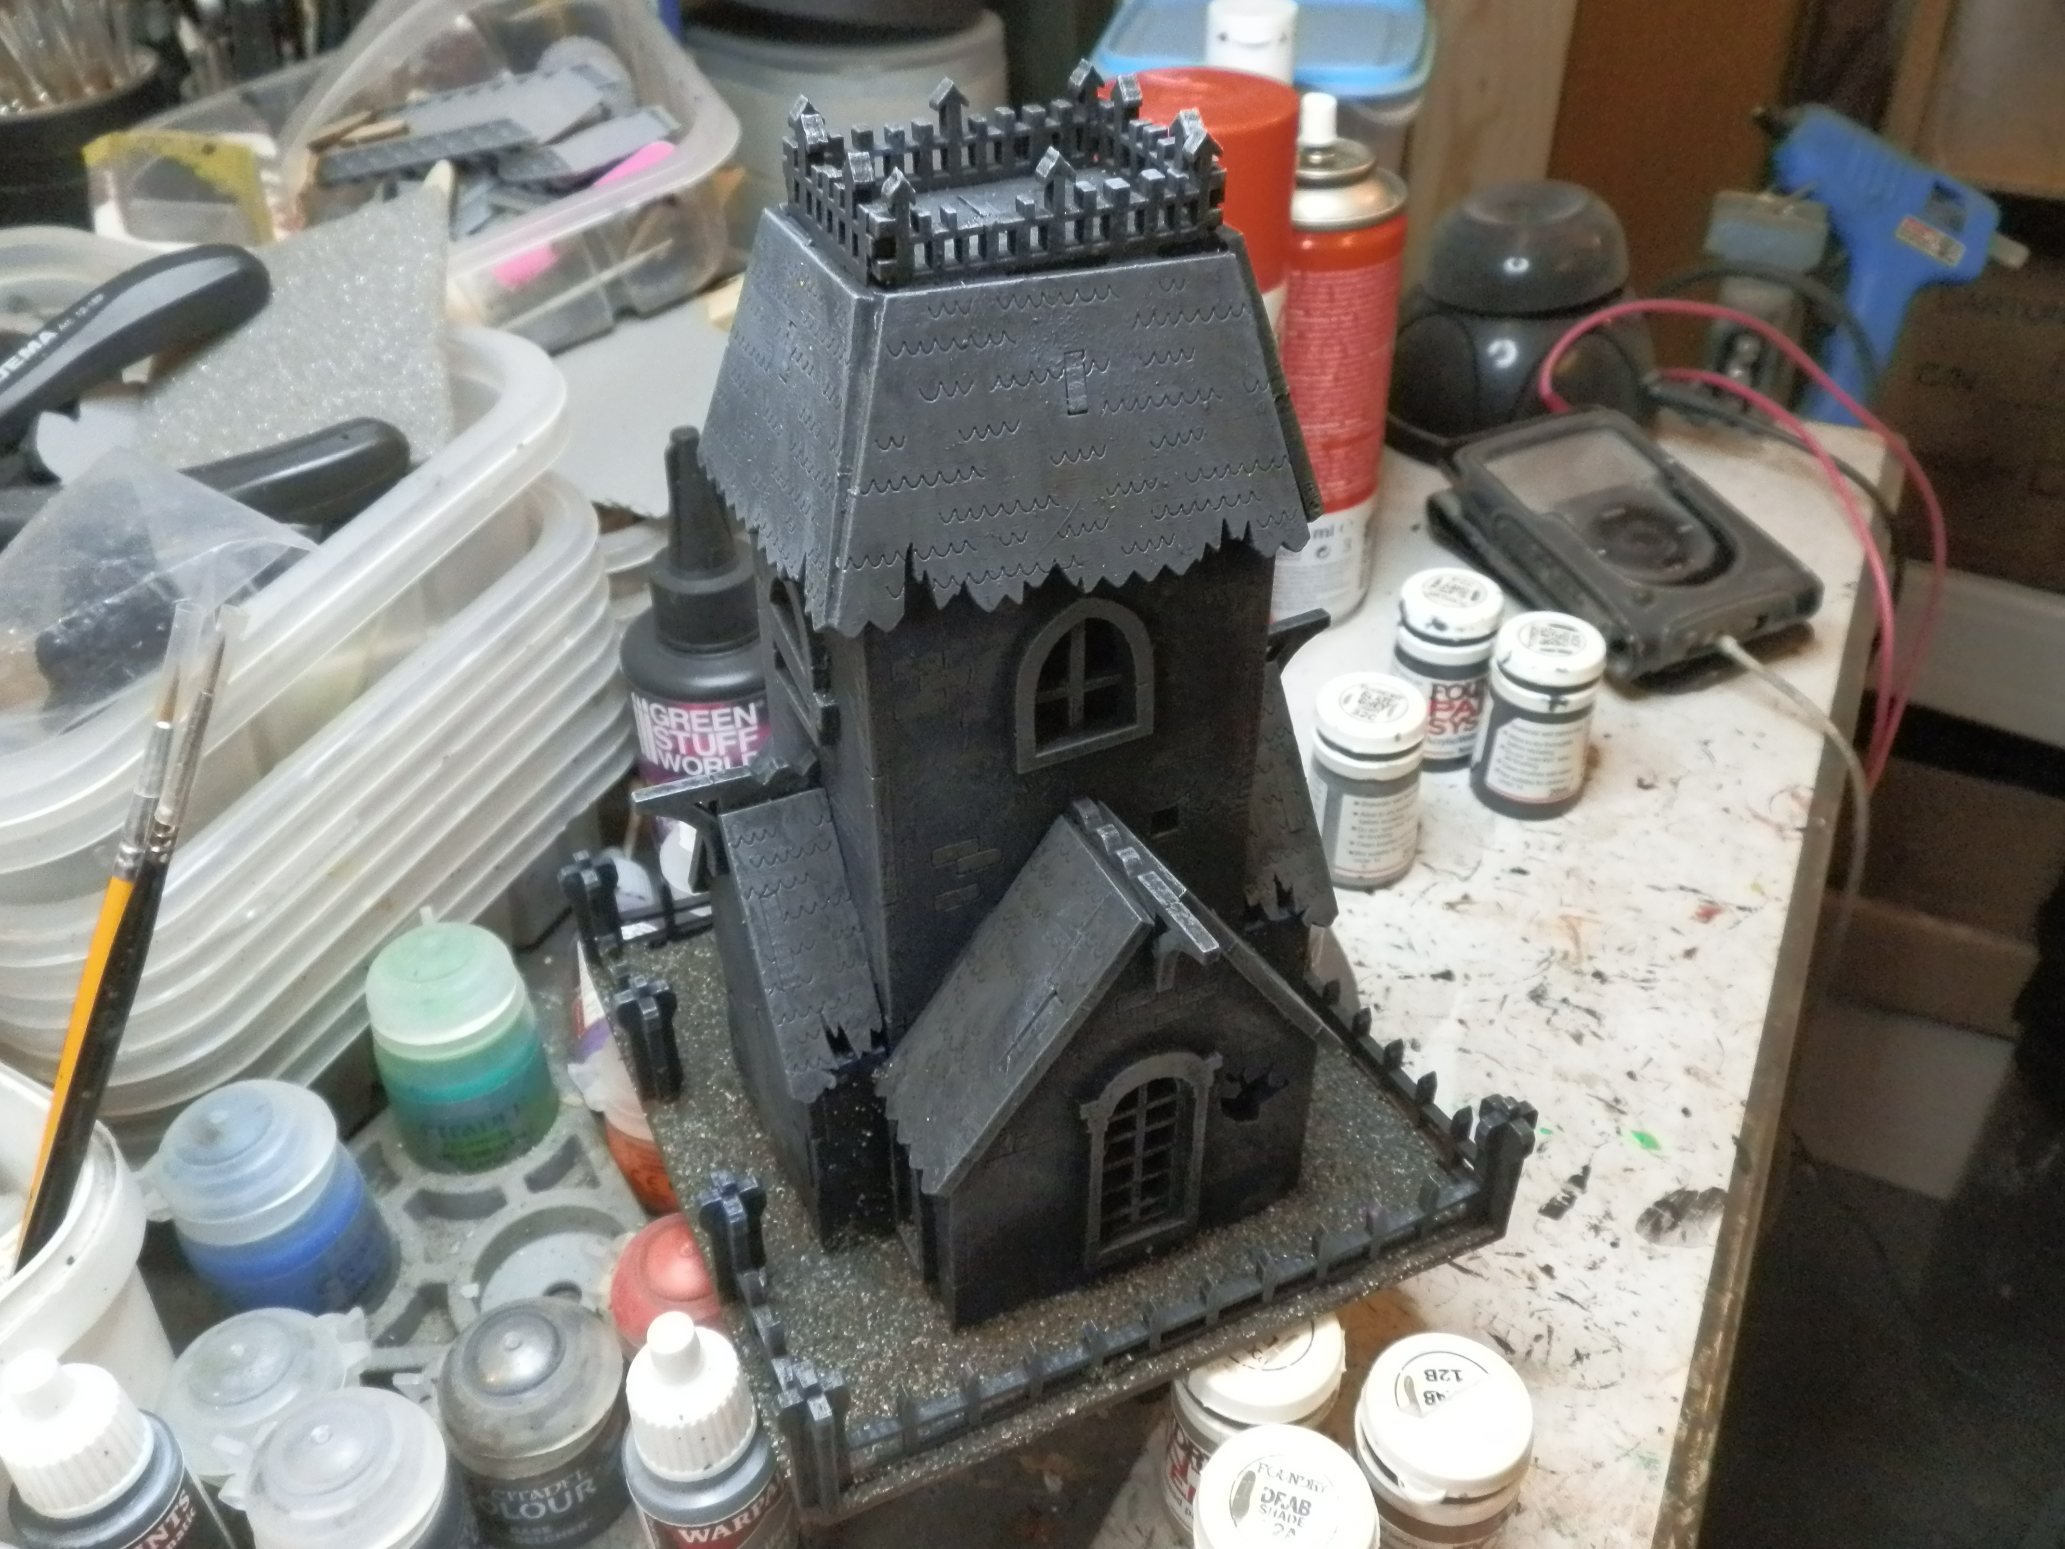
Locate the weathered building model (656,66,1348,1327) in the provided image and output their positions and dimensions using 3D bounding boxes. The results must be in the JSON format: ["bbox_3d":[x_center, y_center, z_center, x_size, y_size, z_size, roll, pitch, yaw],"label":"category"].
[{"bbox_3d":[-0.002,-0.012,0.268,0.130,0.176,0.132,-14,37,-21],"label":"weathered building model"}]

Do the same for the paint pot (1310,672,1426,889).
[{"bbox_3d":[0.087,0.001,0.442,0.029,0.051,0.029,-1,36,0],"label":"paint pot"}]

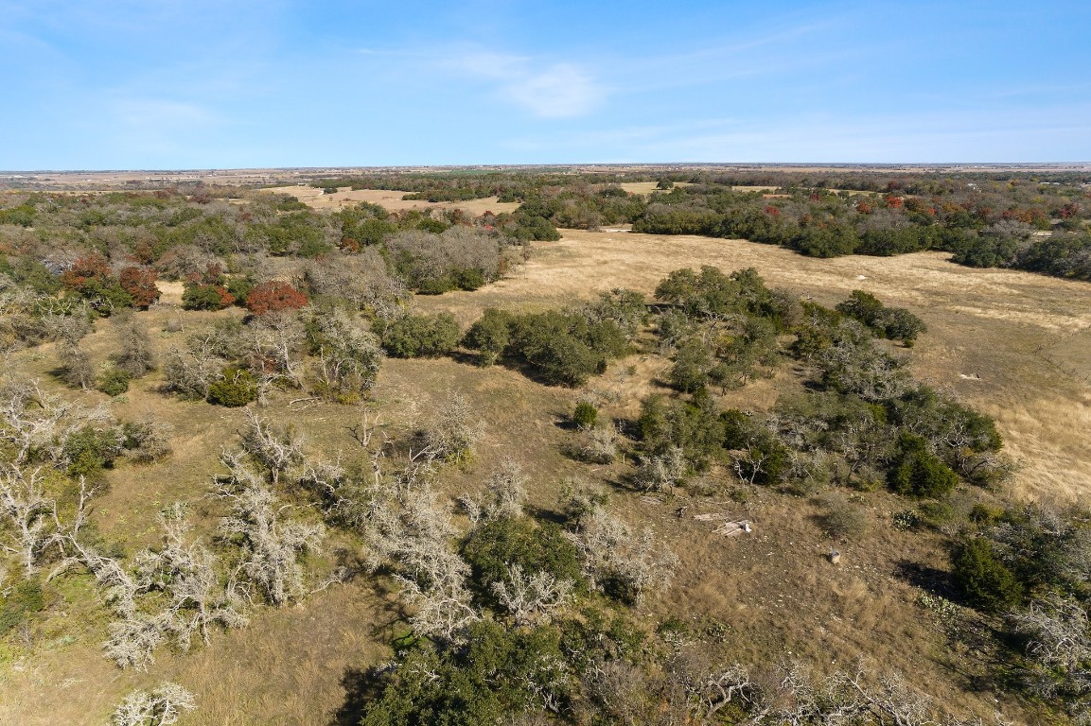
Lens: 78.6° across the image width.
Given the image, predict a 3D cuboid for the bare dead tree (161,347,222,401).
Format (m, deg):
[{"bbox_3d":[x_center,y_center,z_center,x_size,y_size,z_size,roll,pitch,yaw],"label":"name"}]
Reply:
[{"bbox_3d":[-40.182,1.014,75.885,6.100,5.770,5.790,-9,19,-28],"label":"bare dead tree"}]

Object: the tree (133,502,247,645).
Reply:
[{"bbox_3d":[-19.130,11.698,36.516,5.390,7.210,6.470,-11,19,-31],"label":"tree"}]

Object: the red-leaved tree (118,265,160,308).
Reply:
[{"bbox_3d":[-75.108,-14.022,123.544,6.870,8.200,6.530,-10,19,-30],"label":"red-leaved tree"}]

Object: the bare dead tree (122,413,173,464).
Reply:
[{"bbox_3d":[-35.748,6.659,59.202,4.400,4.080,3.960,0,17,0],"label":"bare dead tree"}]

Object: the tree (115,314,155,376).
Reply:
[{"bbox_3d":[-51.166,-2.181,83.226,4.330,7.910,4.330,-11,19,-31],"label":"tree"}]

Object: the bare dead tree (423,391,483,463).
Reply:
[{"bbox_3d":[-8.267,5.664,58.387,5.150,5.990,4.630,0,17,0],"label":"bare dead tree"}]

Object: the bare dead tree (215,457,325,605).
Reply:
[{"bbox_3d":[-16.314,10.322,39.789,5.830,7.950,7.580,-8,18,-25],"label":"bare dead tree"}]

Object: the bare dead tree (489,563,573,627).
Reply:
[{"bbox_3d":[-0.777,13.144,37.998,4.600,3.150,3.910,0,17,0],"label":"bare dead tree"}]

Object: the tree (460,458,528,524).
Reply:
[{"bbox_3d":[-3.603,9.380,47.235,4.810,5.360,4.320,-2,16,-5],"label":"tree"}]

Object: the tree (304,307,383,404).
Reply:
[{"bbox_3d":[-23.286,-1.197,75.107,8.690,9.860,7.380,0,17,0],"label":"tree"}]

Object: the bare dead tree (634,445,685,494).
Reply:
[{"bbox_3d":[9.084,8.490,52.919,4.080,3.400,3.470,0,17,0],"label":"bare dead tree"}]

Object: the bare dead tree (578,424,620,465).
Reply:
[{"bbox_3d":[4.761,7.065,58.559,3.390,2.990,3.050,0,17,0],"label":"bare dead tree"}]

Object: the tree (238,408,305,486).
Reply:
[{"bbox_3d":[-22.698,6.916,54.390,5.240,6.110,4.460,0,17,0],"label":"tree"}]

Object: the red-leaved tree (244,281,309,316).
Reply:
[{"bbox_3d":[-45.585,-10.572,113.385,10.180,6.880,9.160,-7,18,-21],"label":"red-leaved tree"}]

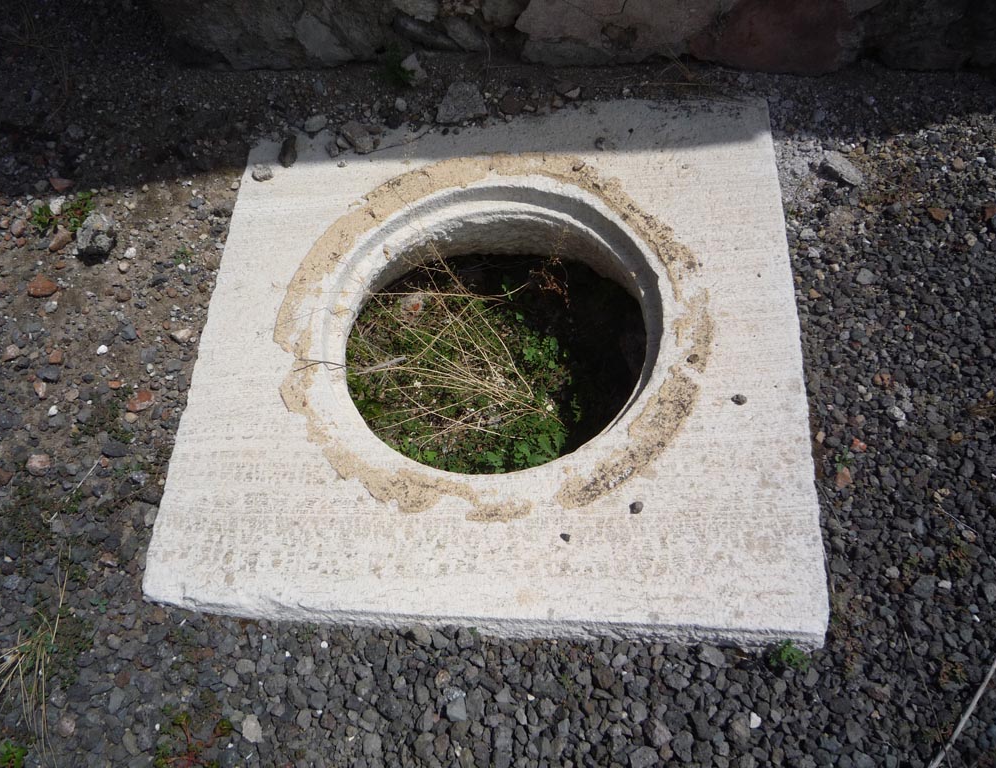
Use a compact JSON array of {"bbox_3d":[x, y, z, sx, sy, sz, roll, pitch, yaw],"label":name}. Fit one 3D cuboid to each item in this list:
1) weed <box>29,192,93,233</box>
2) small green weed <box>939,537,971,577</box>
[{"bbox_3d":[-0.961,-0.380,1.962,0.133,0.040,0.103,-12,60,0],"label":"weed"},{"bbox_3d":[0.738,0.279,1.436,0.039,0.030,0.063,-12,60,0],"label":"small green weed"}]

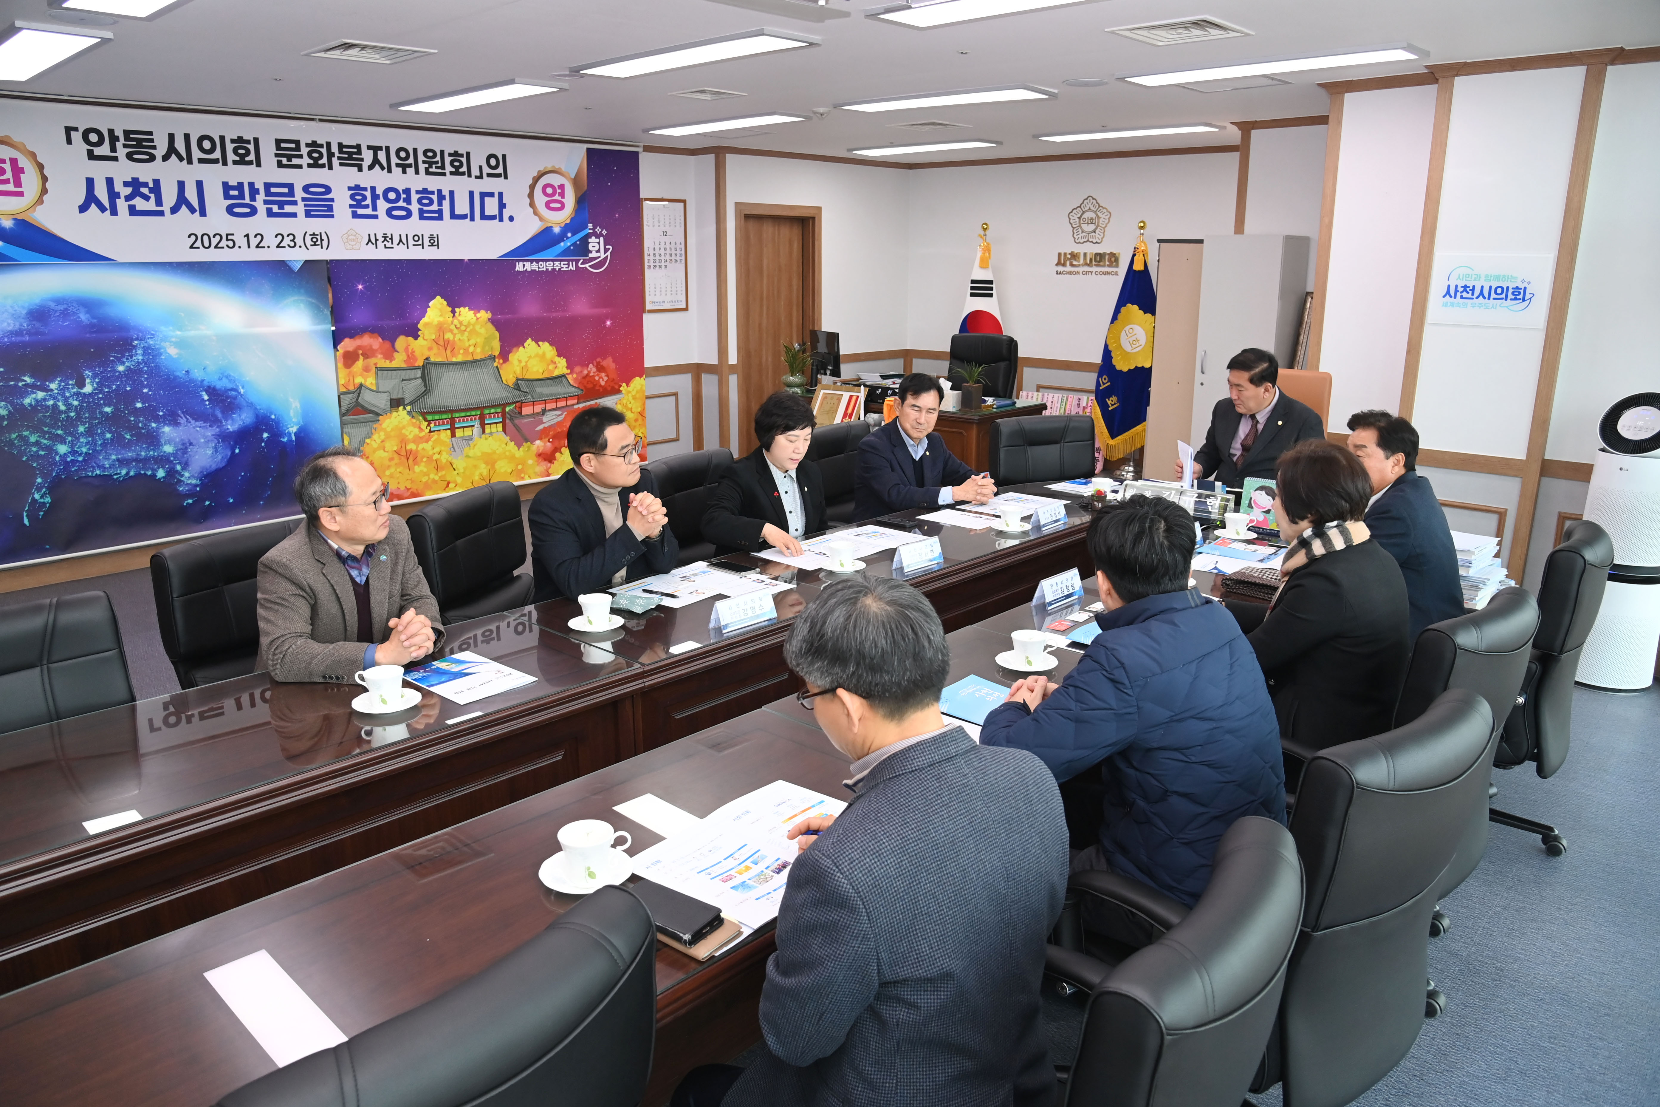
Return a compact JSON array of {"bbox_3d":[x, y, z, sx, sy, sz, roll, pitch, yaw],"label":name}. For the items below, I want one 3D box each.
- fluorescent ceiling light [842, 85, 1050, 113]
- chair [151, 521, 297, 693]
[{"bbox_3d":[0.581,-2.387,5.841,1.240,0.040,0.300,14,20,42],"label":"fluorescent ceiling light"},{"bbox_3d":[-1.638,0.406,3.423,0.660,0.950,0.620,11,18,36],"label":"chair"}]

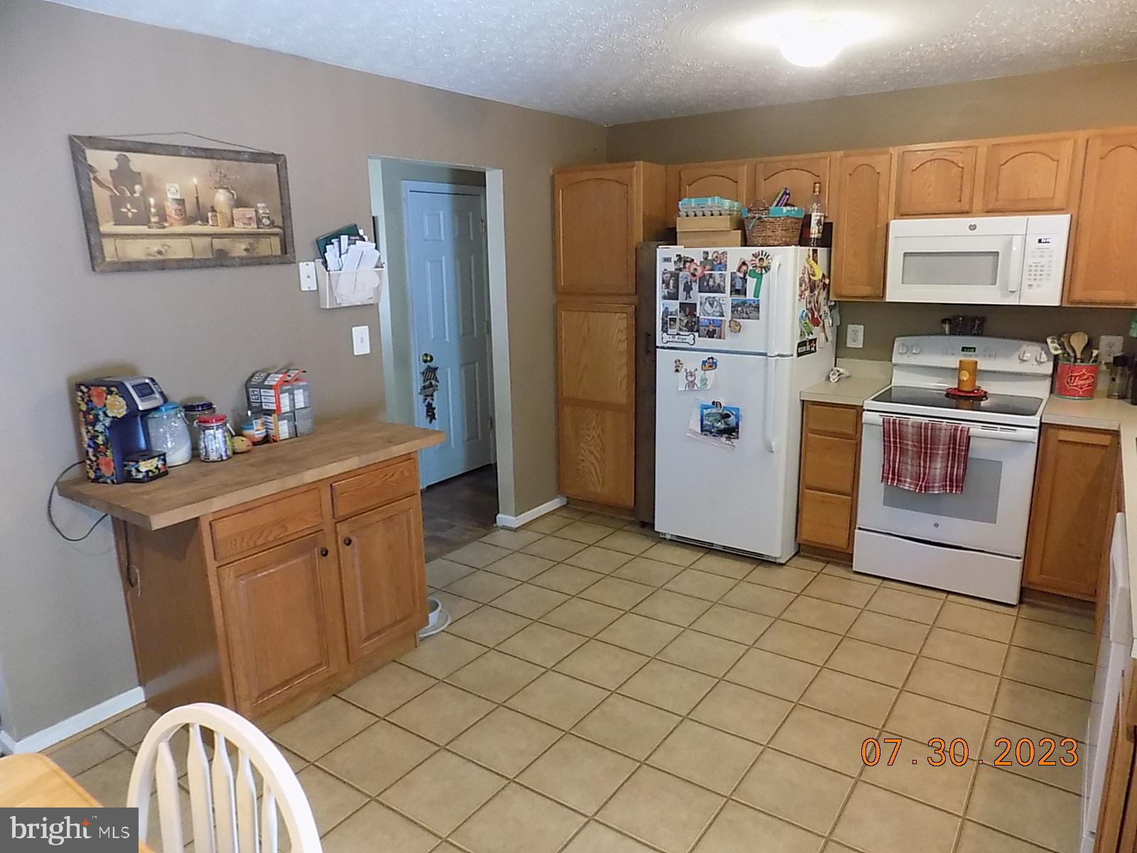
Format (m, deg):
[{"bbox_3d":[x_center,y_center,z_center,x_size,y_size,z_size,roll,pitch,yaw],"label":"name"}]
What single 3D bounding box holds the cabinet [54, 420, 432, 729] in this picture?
[{"bbox_3d":[-1.120,0.562,2.994,0.654,0.925,1.245,7,15,35],"label":"cabinet"}]

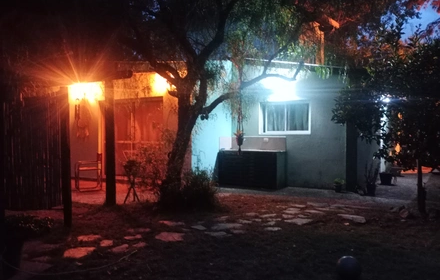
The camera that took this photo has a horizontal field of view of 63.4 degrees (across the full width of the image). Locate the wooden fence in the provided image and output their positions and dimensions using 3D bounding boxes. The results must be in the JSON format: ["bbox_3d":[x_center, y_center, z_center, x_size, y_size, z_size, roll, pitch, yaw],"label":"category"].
[{"bbox_3d":[-3.363,0.186,6.400,1.090,2.110,0.080,-1,2,-3],"label":"wooden fence"}]

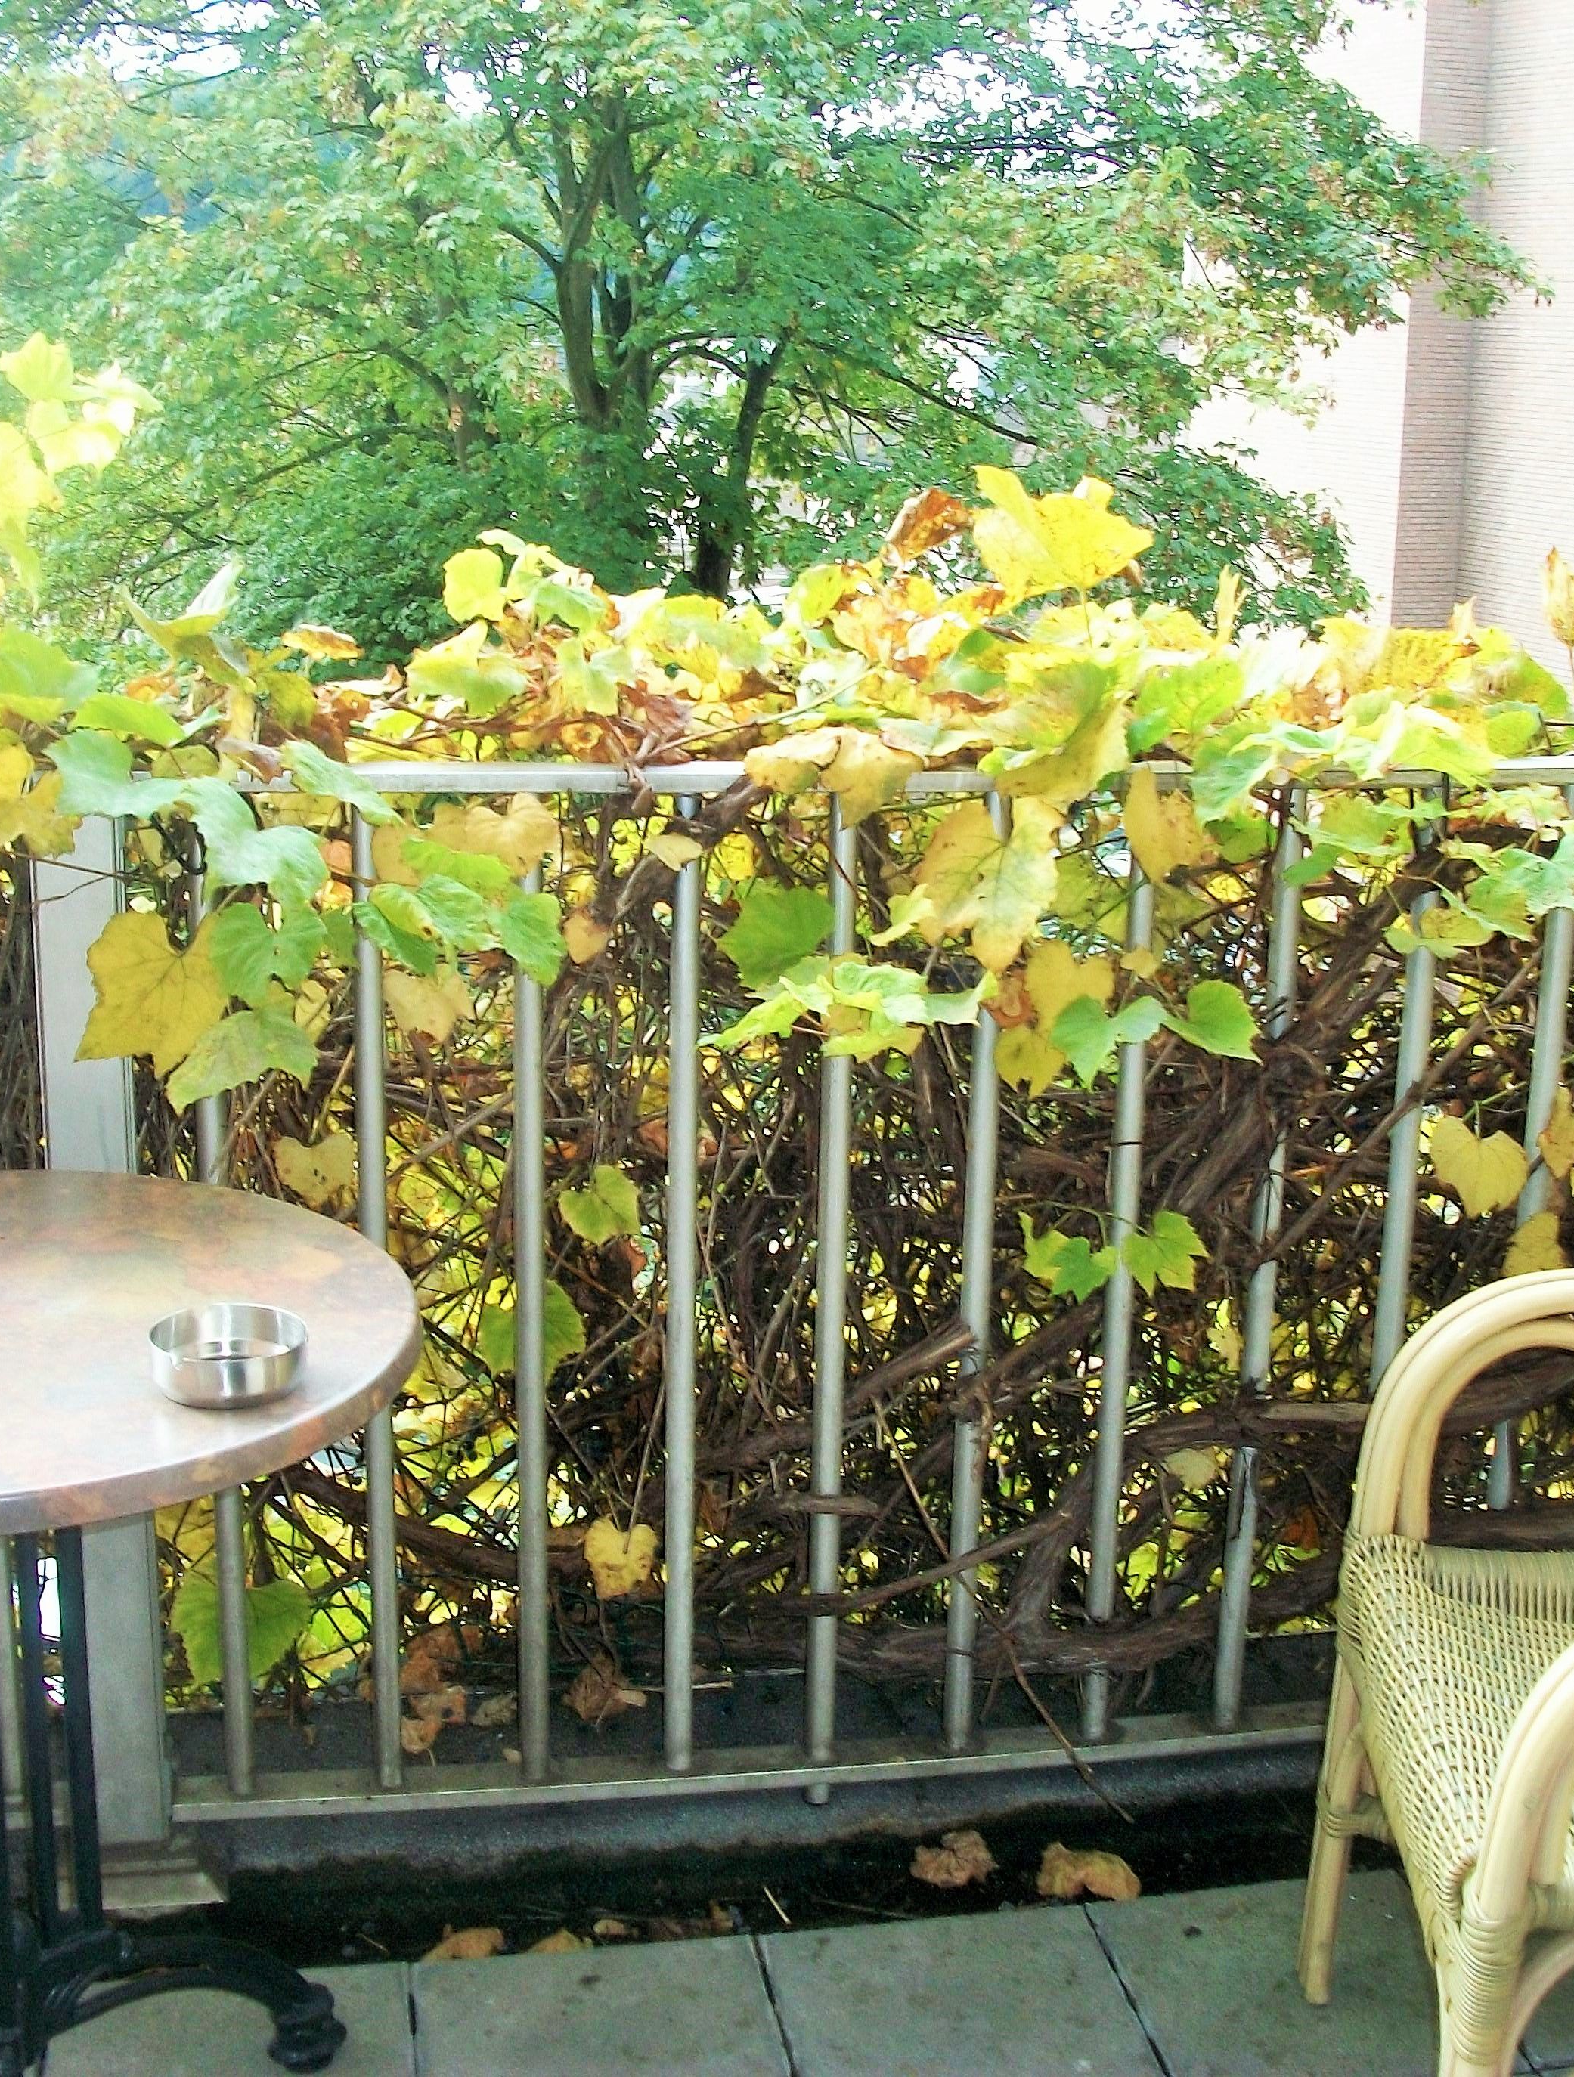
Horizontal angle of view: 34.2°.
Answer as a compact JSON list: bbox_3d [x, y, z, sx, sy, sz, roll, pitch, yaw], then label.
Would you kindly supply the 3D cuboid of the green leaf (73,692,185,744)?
[{"bbox_3d":[-0.520,-0.253,2.025,0.087,0.025,0.073,-2,51,-12],"label":"green leaf"}]

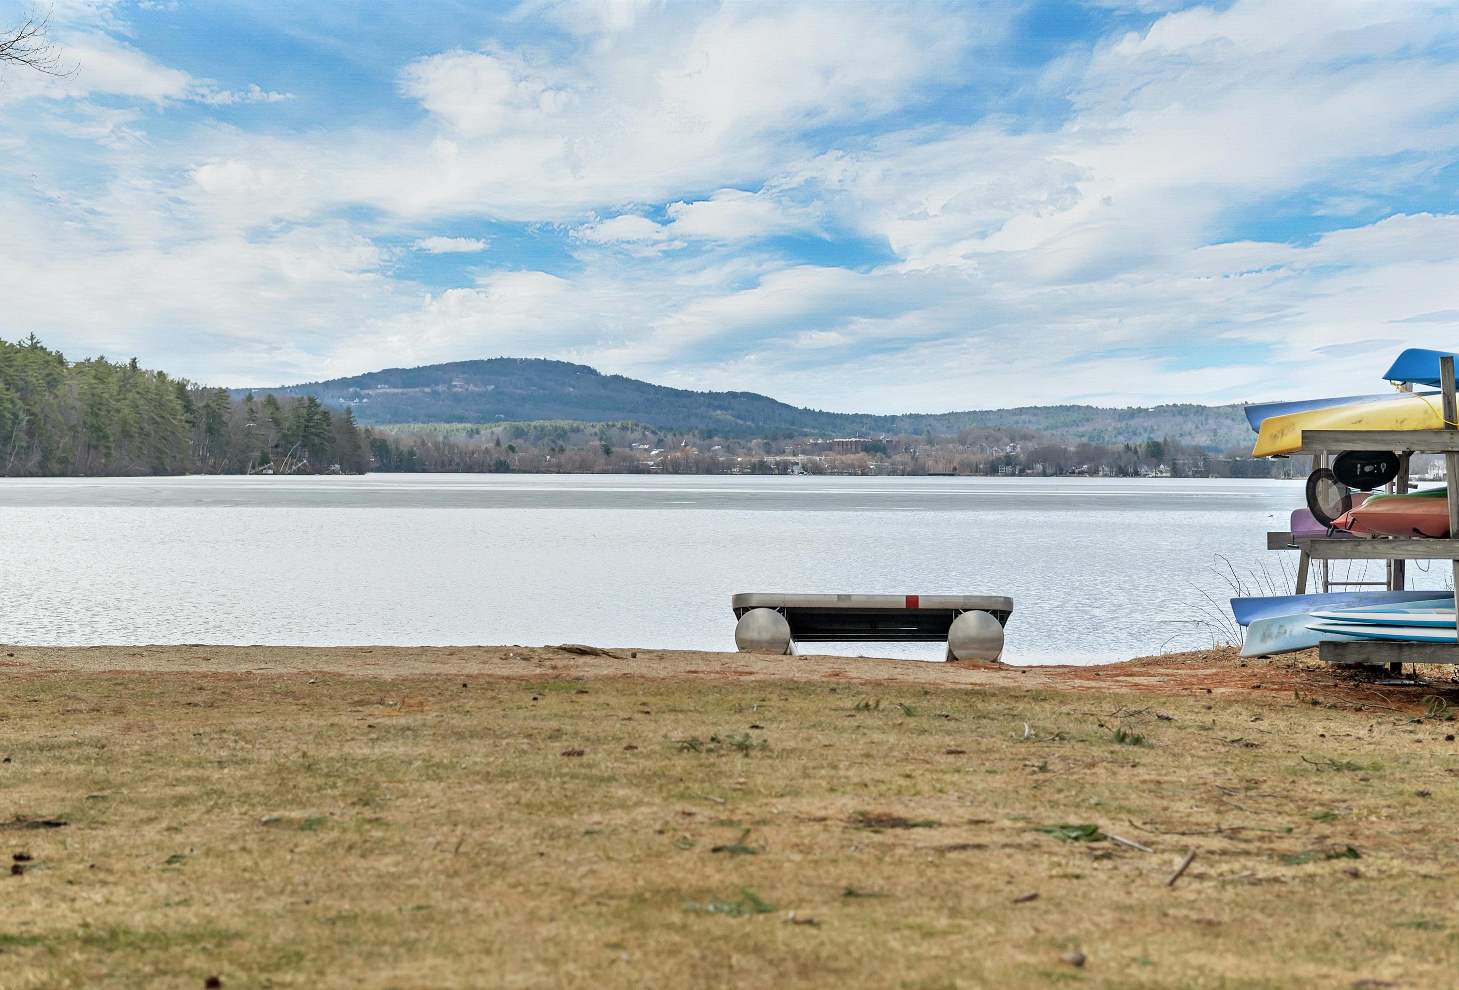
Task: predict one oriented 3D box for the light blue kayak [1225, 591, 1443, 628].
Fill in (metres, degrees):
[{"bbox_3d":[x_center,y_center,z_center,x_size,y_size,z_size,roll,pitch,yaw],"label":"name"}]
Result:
[{"bbox_3d":[5.276,0.845,22.592,3.200,0.330,0.700,0,0,7],"label":"light blue kayak"}]

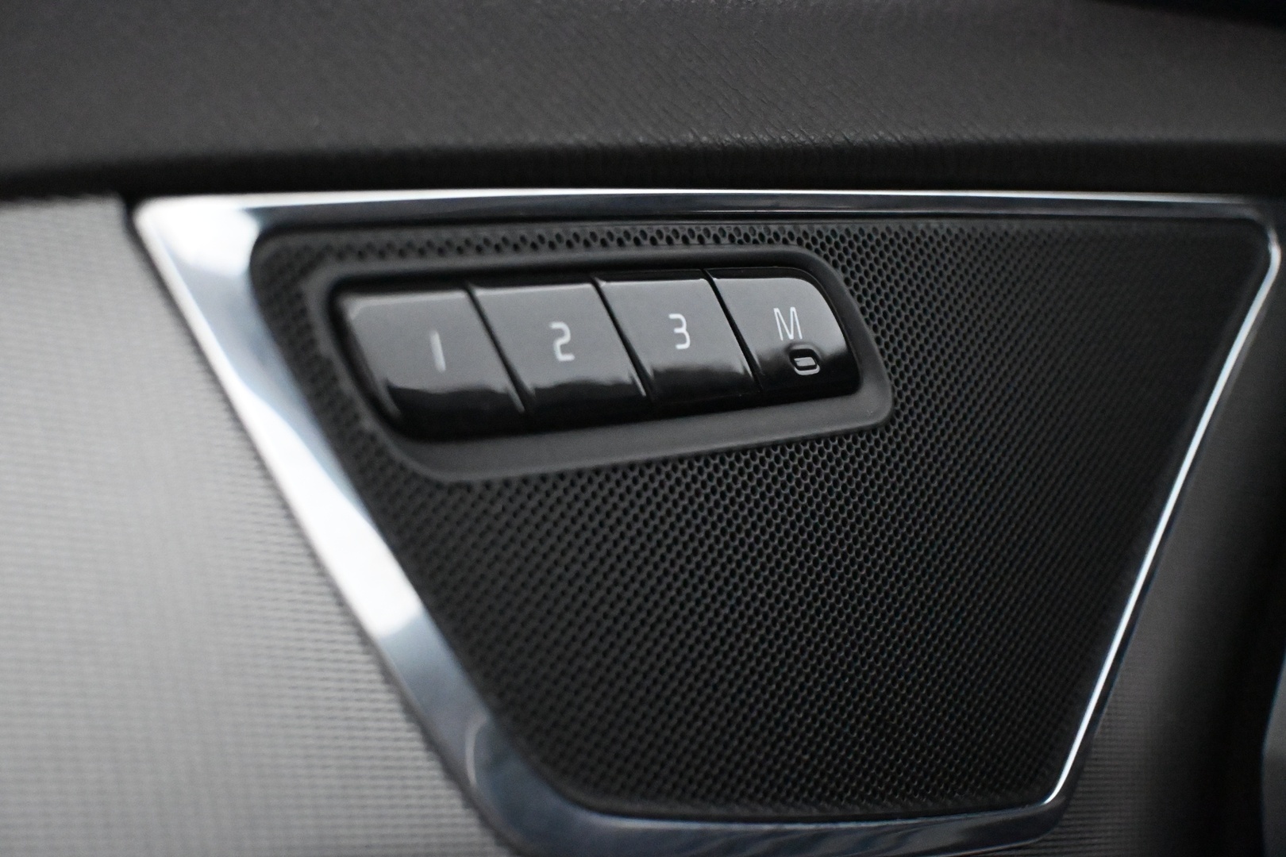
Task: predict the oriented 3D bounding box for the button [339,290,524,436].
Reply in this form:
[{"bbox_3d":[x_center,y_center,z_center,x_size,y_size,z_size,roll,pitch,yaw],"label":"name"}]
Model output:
[{"bbox_3d":[-0.026,-0.007,0.244,0.024,0.018,0.007,-7,-5,-42],"label":"button"}]

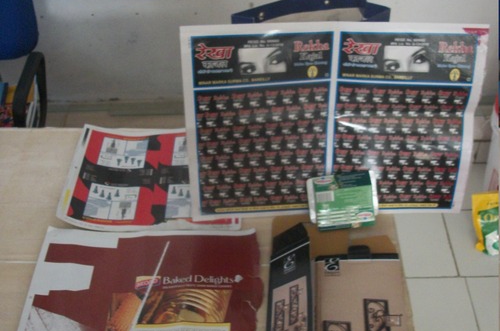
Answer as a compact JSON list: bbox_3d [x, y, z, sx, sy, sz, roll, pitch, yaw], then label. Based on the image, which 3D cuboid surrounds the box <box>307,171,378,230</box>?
[{"bbox_3d":[0.176,0.067,1.161,0.122,0.104,0.022,-6,8,-7],"label":"box"}]

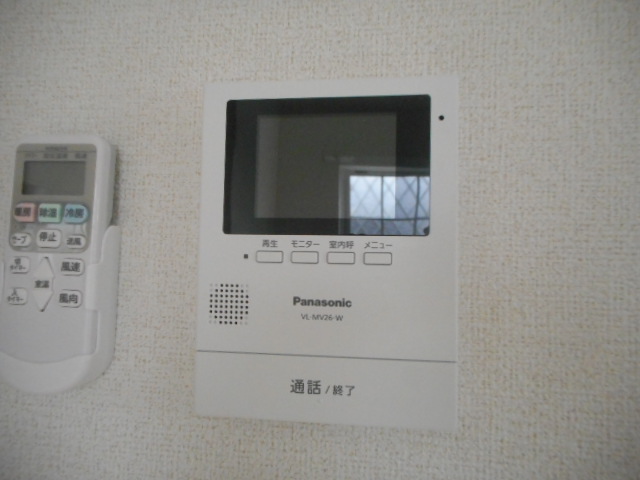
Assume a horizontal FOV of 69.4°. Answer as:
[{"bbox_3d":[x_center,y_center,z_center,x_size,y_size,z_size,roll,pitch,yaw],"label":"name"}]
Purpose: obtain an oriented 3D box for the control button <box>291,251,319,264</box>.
[{"bbox_3d":[-0.007,0.009,0.235,0.014,0.006,0.003,1,-3,7],"label":"control button"}]

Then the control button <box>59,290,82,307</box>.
[{"bbox_3d":[-0.134,0.032,0.249,0.014,0.010,0.003,1,-3,7],"label":"control button"}]

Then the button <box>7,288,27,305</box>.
[{"bbox_3d":[-0.165,0.031,0.253,0.012,0.010,0.003,1,-3,7],"label":"button"}]

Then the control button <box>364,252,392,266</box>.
[{"bbox_3d":[0.029,0.009,0.231,0.014,0.006,0.003,1,-3,7],"label":"control button"}]

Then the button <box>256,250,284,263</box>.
[{"bbox_3d":[-0.025,0.009,0.235,0.014,0.006,0.002,1,-2,7],"label":"button"}]

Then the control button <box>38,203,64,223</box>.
[{"bbox_3d":[-0.144,-0.014,0.247,0.013,0.011,0.003,2,-2,7],"label":"control button"}]

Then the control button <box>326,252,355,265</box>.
[{"bbox_3d":[0.011,0.009,0.233,0.014,0.006,0.003,1,-3,7],"label":"control button"}]

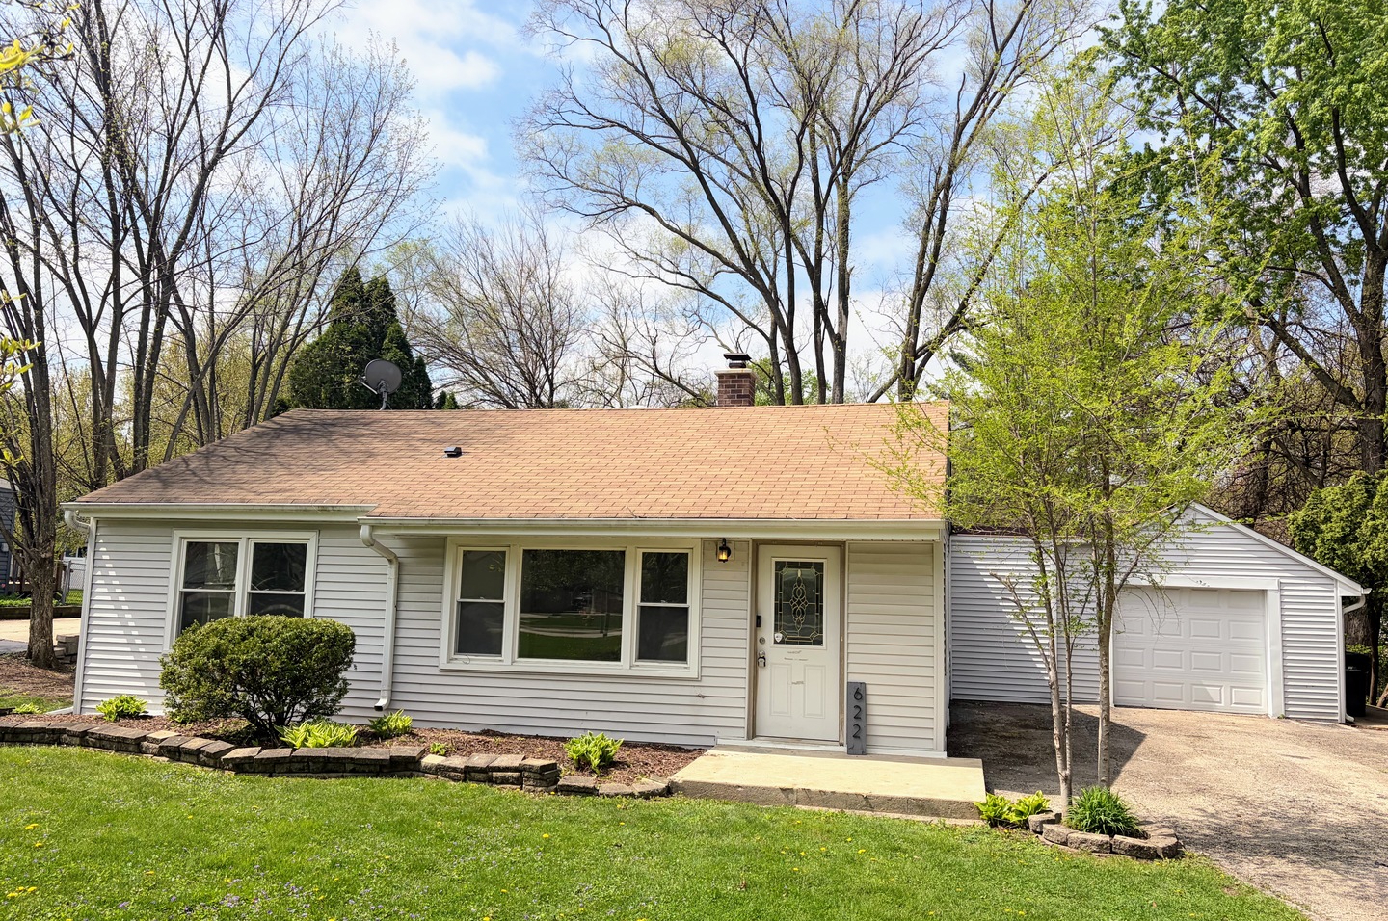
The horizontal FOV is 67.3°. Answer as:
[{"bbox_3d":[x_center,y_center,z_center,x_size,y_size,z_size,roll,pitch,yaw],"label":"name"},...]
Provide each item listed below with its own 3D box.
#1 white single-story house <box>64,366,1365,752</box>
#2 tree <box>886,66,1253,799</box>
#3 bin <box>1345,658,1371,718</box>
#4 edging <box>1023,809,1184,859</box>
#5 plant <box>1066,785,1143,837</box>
[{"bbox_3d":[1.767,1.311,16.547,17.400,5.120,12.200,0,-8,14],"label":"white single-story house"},{"bbox_3d":[3.010,-0.294,8.558,2.840,6.300,2.600,0,-7,13],"label":"tree"},{"bbox_3d":[11.171,3.842,17.918,0.610,1.090,0.750,0,-7,13],"label":"bin"},{"bbox_3d":[3.032,2.757,7.683,1.070,0.150,0.900,0,-7,13],"label":"edging"},{"bbox_3d":[3.069,2.592,7.800,0.570,0.390,0.560,0,-7,13],"label":"plant"}]

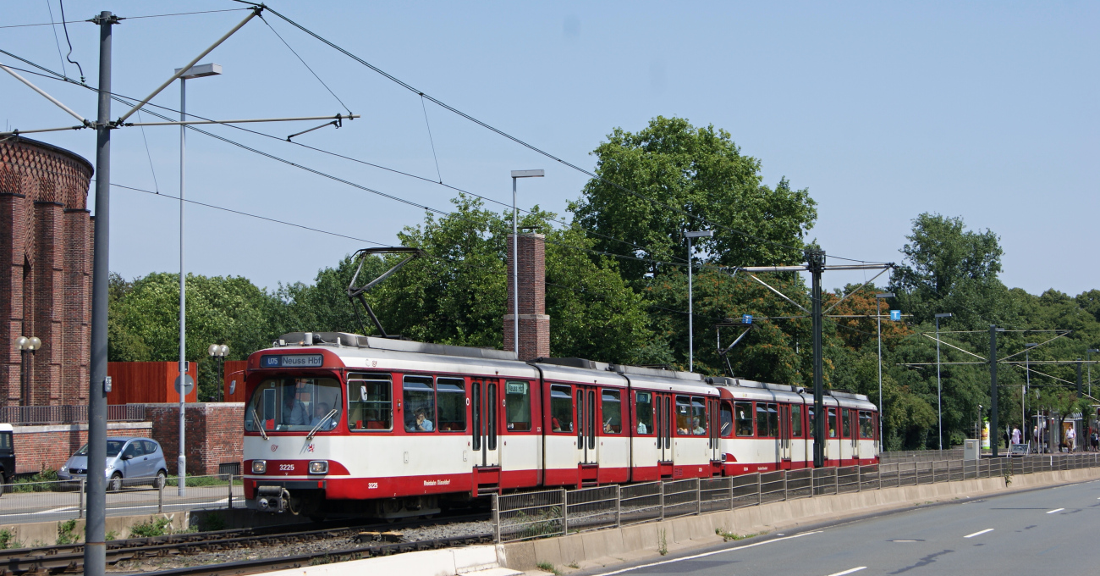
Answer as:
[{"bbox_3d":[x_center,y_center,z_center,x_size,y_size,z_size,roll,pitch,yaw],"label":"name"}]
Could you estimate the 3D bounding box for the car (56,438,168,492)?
[{"bbox_3d":[-13.245,5.305,62.000,1.770,1.590,3.840,-2,-5,19],"label":"car"}]

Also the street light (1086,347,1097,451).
[{"bbox_3d":[60.965,12.521,229.539,1.200,11.650,0.500,-2,-5,21],"label":"street light"}]

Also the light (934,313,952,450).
[{"bbox_3d":[32.200,7.936,167.347,1.250,11.750,0.420,-2,-5,21],"label":"light"}]

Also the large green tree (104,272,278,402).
[{"bbox_3d":[-21.104,4.704,121.985,10.000,11.500,10.300,-2,-5,21],"label":"large green tree"}]

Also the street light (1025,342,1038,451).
[{"bbox_3d":[50.131,11.277,212.830,1.250,11.750,0.420,-2,-5,24],"label":"street light"}]

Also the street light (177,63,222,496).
[{"bbox_3d":[-9.381,-0.264,54.806,1.200,11.650,0.500,-2,-5,21],"label":"street light"}]

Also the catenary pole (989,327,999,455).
[{"bbox_3d":[24.713,5.815,114.000,0.290,7.700,0.290,-2,-5,21],"label":"catenary pole"}]

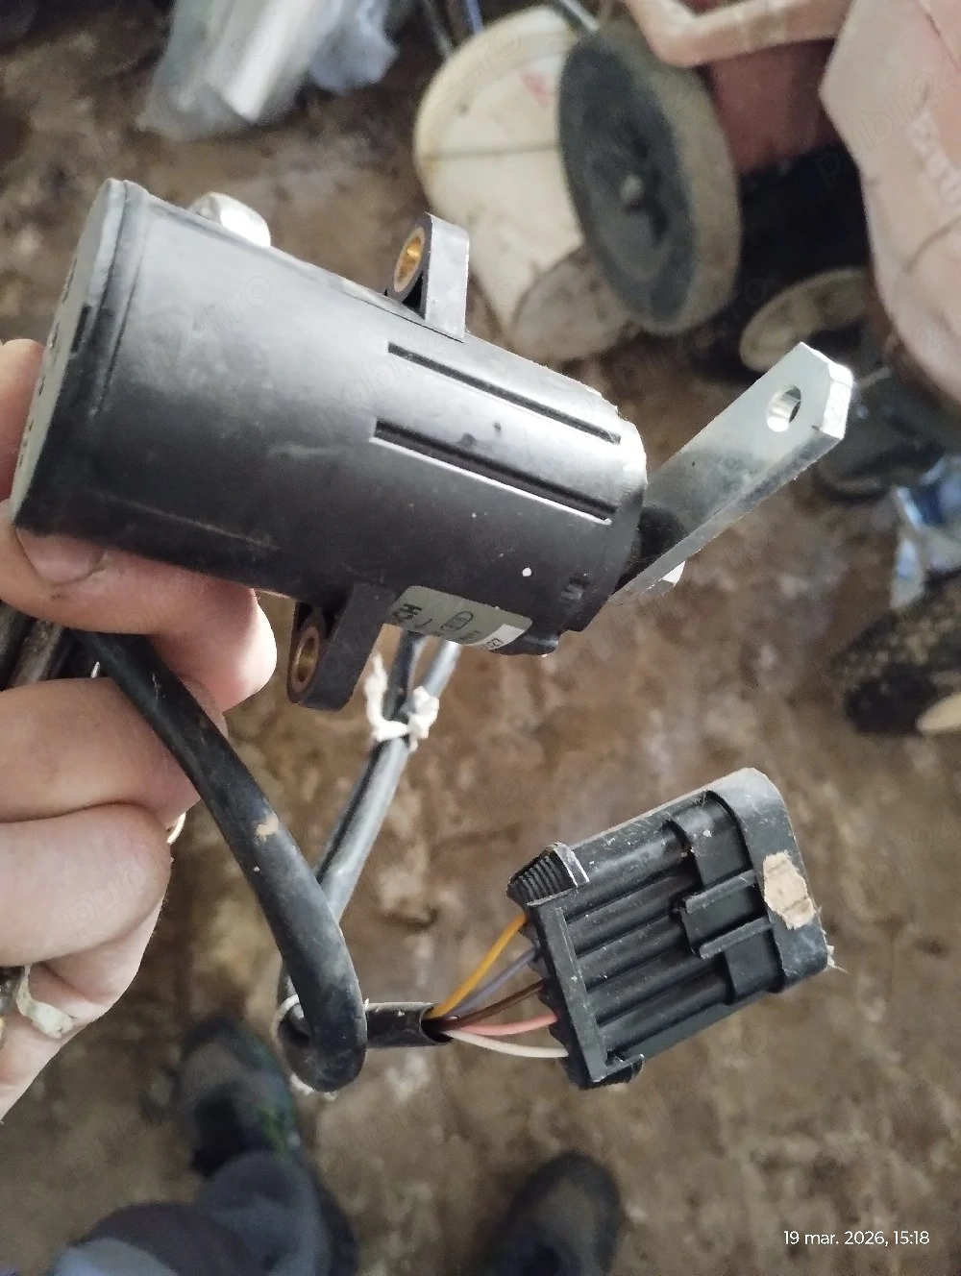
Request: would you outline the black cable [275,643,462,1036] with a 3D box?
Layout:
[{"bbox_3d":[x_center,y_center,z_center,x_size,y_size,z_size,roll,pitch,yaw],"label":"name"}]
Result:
[{"bbox_3d":[-0.022,0.035,0.256,0.028,0.185,0.020,2,114,5],"label":"black cable"}]

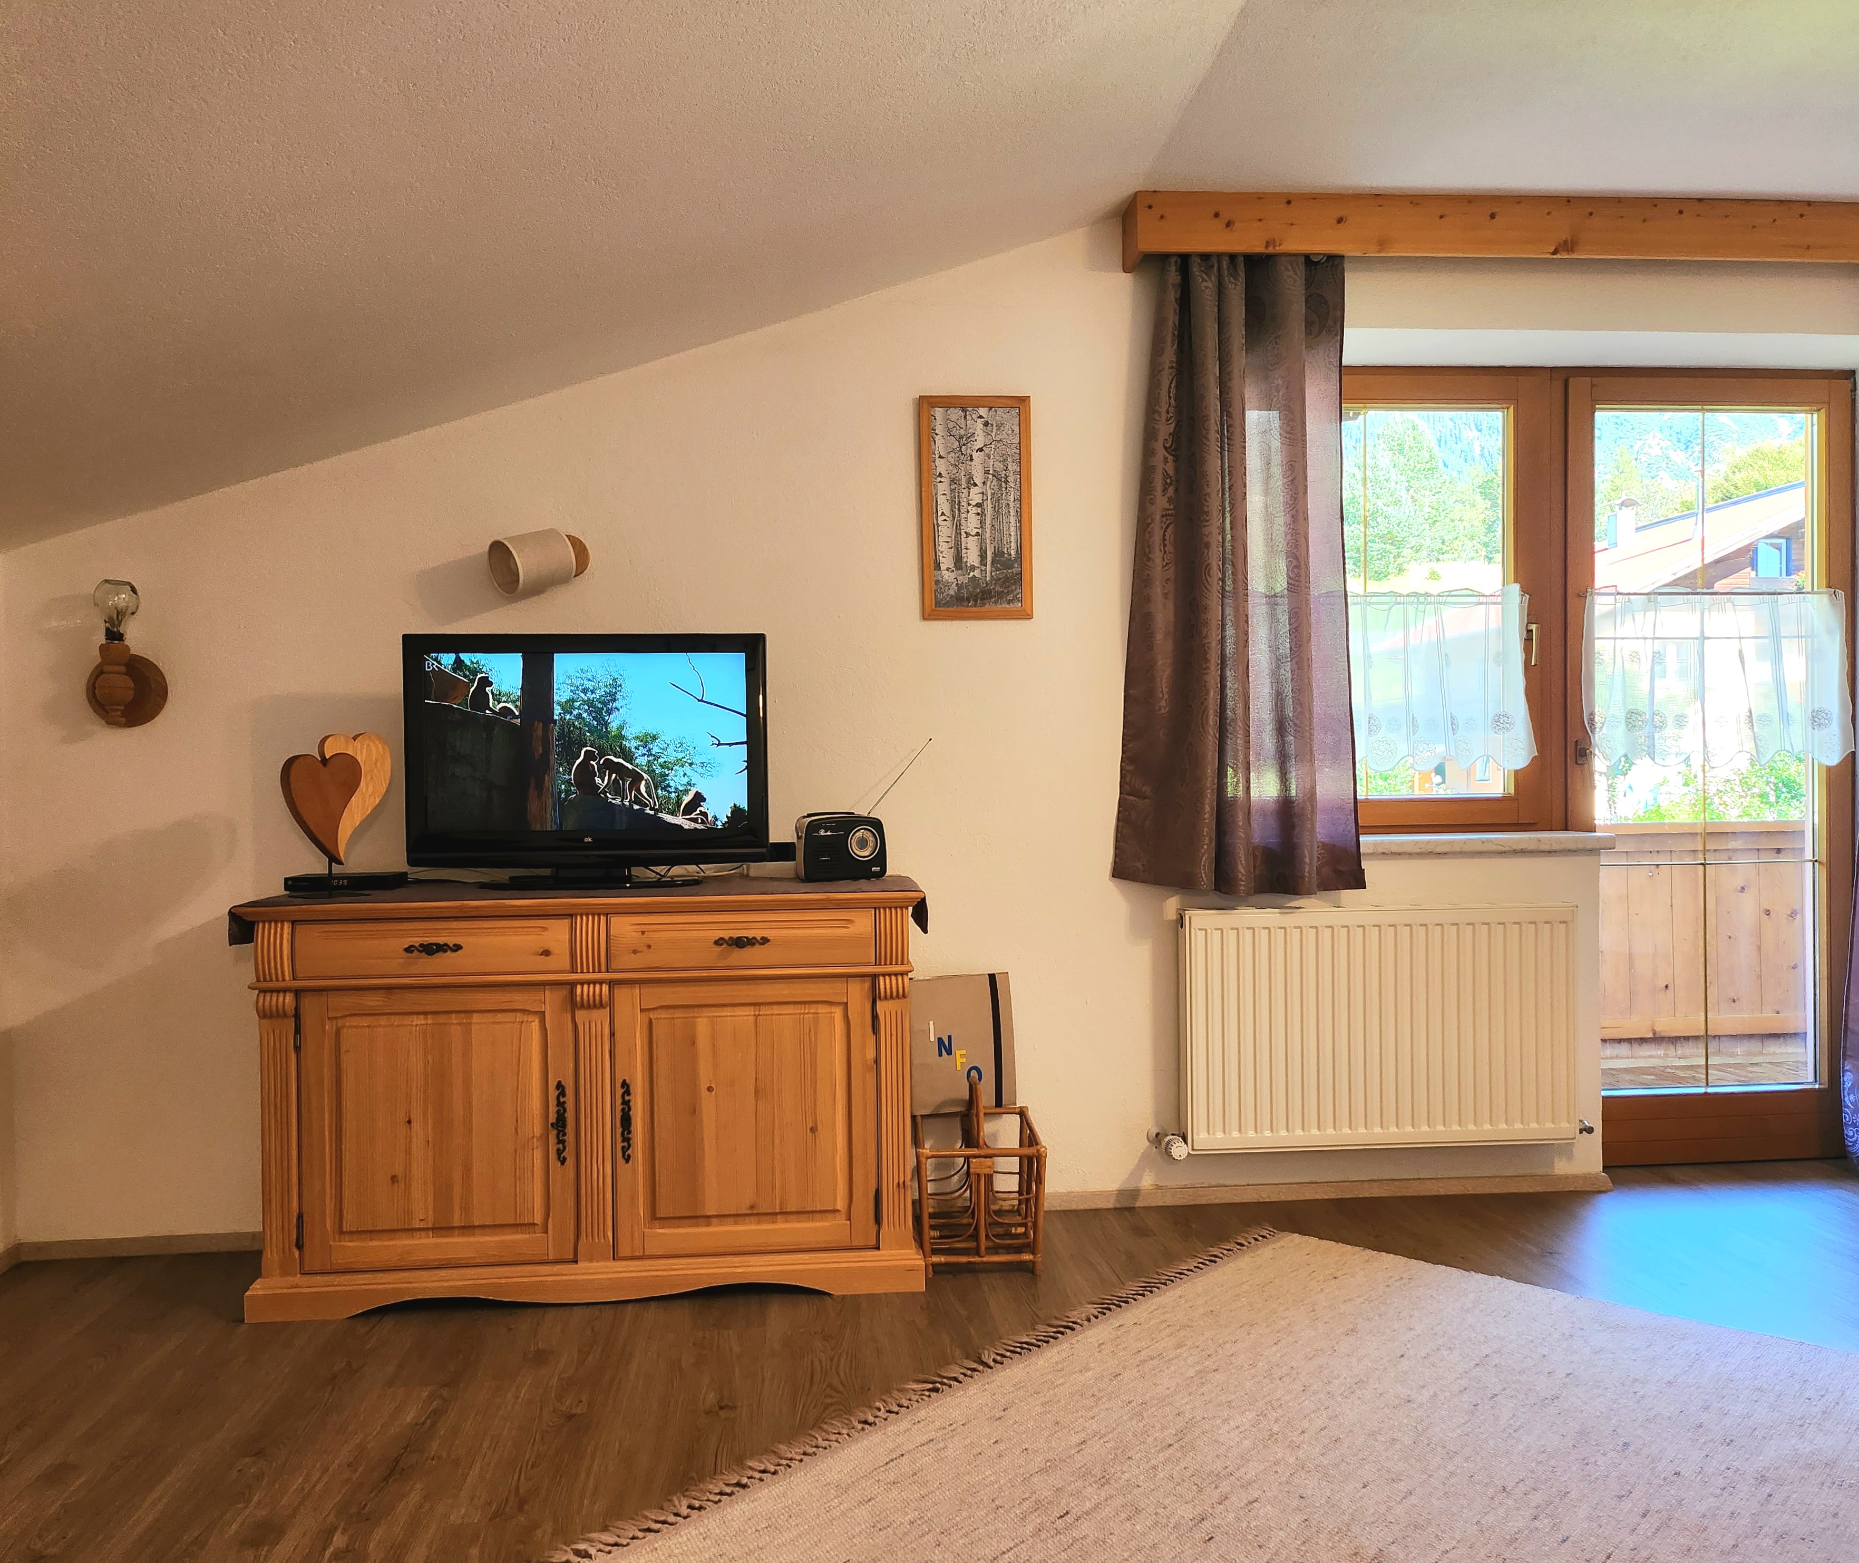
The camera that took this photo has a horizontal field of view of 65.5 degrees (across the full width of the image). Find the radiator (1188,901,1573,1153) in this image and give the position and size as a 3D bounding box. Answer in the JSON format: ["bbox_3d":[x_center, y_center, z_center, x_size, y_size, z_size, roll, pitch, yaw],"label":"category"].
[{"bbox_3d":[1.135,0.620,3.657,0.991,0.593,0.105,-1,1,-4],"label":"radiator"}]

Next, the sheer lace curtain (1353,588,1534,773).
[{"bbox_3d":[1.202,-0.274,3.932,0.927,0.509,0.040,-1,1,-4],"label":"sheer lace curtain"}]

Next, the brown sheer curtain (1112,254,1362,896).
[{"bbox_3d":[0.769,-0.518,3.593,0.619,1.602,0.140,-1,1,-4],"label":"brown sheer curtain"}]

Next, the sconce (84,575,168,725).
[{"bbox_3d":[-1.870,-0.296,3.359,0.175,0.342,0.150,-1,1,-4],"label":"sconce"}]

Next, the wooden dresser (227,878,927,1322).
[{"bbox_3d":[-0.755,0.687,3.307,1.469,0.878,0.422,-1,1,-4],"label":"wooden dresser"}]

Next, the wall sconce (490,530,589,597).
[{"bbox_3d":[-0.917,-0.510,3.401,0.218,0.149,0.200,-1,1,-4],"label":"wall sconce"}]

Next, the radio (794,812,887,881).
[{"bbox_3d":[-0.211,0.156,3.486,0.195,0.164,0.110,-1,1,-18],"label":"radio"}]

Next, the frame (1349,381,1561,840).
[{"bbox_3d":[1.204,-0.491,3.987,1.109,1.262,0.080,-1,1,-4],"label":"frame"}]

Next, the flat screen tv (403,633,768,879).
[{"bbox_3d":[-0.786,-0.045,3.358,0.818,0.584,0.200,-1,1,-4],"label":"flat screen tv"}]

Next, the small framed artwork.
[{"bbox_3d":[0.119,-0.682,3.603,0.280,0.554,0.025,-1,1,-4],"label":"small framed artwork"}]

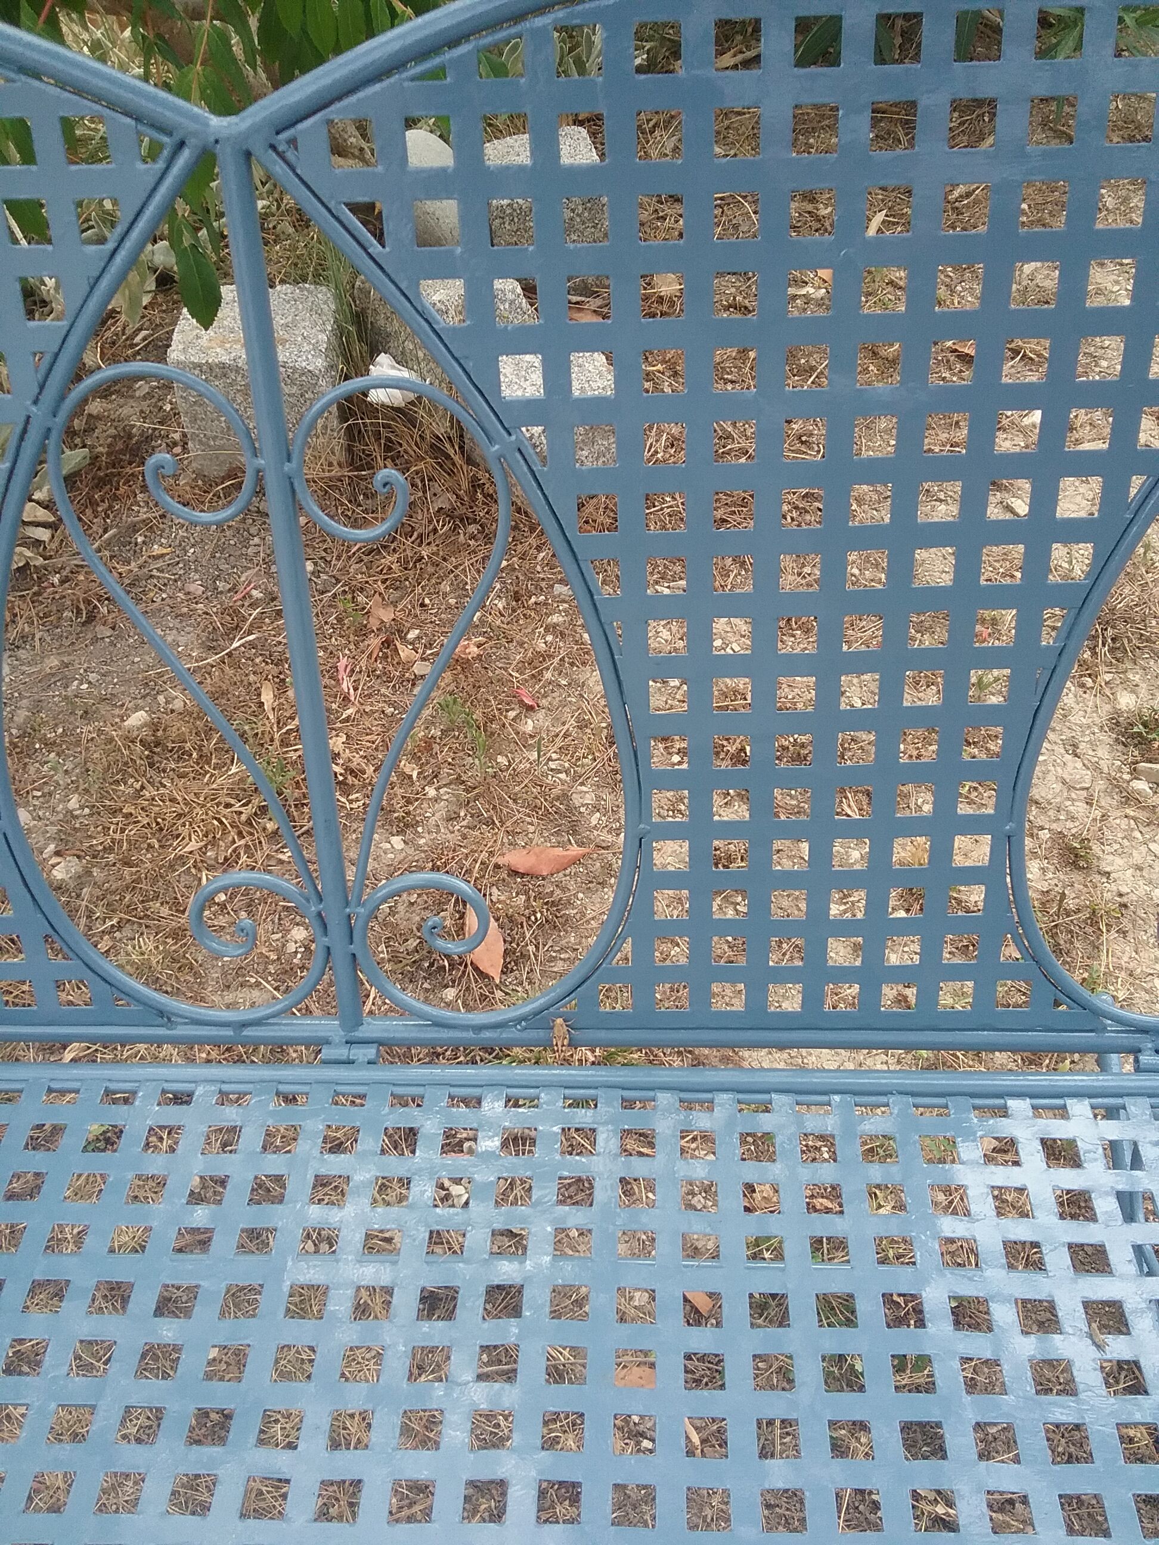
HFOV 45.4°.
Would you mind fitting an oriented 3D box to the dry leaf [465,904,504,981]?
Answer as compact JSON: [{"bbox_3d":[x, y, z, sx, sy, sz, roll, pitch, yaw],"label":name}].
[{"bbox_3d":[-0.100,0.180,1.482,0.036,0.016,0.121,-10,40,-8],"label":"dry leaf"}]

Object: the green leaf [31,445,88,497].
[{"bbox_3d":[-0.840,-0.487,2.228,0.115,0.045,0.050,-24,44,-24],"label":"green leaf"}]

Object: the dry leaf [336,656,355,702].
[{"bbox_3d":[-0.312,-0.126,1.845,0.024,0.015,0.095,-8,40,-7],"label":"dry leaf"}]

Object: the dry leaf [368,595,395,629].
[{"bbox_3d":[-0.278,-0.229,1.956,0.038,0.022,0.070,-2,39,1],"label":"dry leaf"}]

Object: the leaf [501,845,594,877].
[{"bbox_3d":[-0.039,0.101,1.574,0.111,0.018,0.043,0,40,3],"label":"leaf"}]

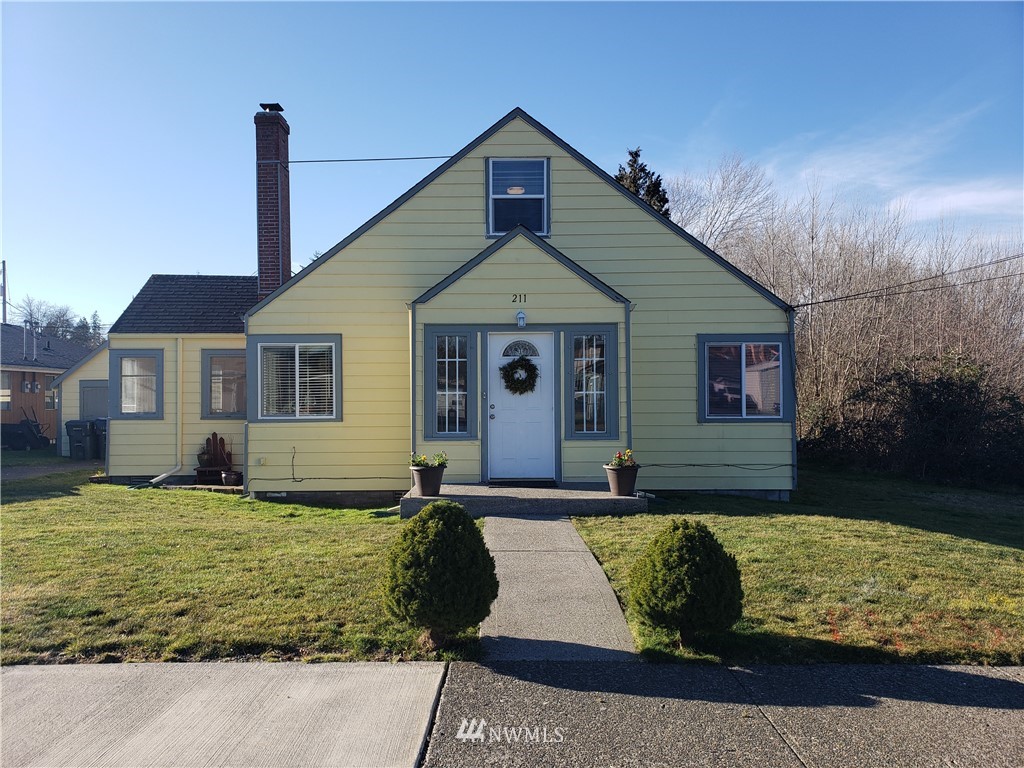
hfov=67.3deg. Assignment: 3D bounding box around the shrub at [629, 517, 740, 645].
[{"bbox_3d":[1.143,1.307,5.056,0.732,0.832,0.750,0,-1,1],"label":"shrub"}]

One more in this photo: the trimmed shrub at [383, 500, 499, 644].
[{"bbox_3d":[-0.474,1.256,5.088,0.765,0.956,0.760,0,-1,1],"label":"trimmed shrub"}]

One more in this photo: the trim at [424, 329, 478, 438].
[{"bbox_3d":[-0.846,-0.009,10.735,0.749,1.597,0.110,0,-1,1],"label":"trim"}]

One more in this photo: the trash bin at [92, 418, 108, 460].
[{"bbox_3d":[-11.158,1.560,21.585,0.660,1.100,0.780,0,-1,-7],"label":"trash bin"}]

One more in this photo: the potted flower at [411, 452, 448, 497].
[{"bbox_3d":[-1.047,1.114,9.709,0.491,0.560,0.470,0,-1,1],"label":"potted flower"}]

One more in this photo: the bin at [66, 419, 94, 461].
[{"bbox_3d":[-11.966,1.565,21.600,0.660,1.100,0.780,0,-1,-7],"label":"bin"}]

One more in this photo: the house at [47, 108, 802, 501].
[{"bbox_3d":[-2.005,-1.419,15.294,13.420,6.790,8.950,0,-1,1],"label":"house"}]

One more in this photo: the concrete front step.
[{"bbox_3d":[0.160,1.500,9.969,2.960,0.218,1.510,0,-1,1],"label":"concrete front step"}]

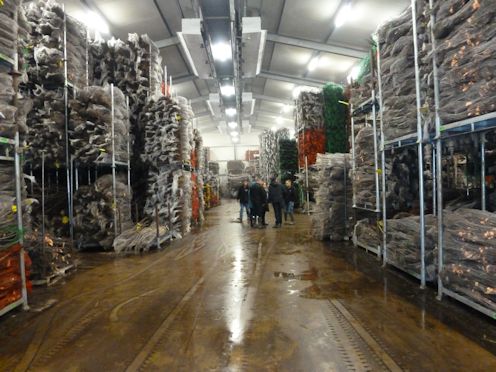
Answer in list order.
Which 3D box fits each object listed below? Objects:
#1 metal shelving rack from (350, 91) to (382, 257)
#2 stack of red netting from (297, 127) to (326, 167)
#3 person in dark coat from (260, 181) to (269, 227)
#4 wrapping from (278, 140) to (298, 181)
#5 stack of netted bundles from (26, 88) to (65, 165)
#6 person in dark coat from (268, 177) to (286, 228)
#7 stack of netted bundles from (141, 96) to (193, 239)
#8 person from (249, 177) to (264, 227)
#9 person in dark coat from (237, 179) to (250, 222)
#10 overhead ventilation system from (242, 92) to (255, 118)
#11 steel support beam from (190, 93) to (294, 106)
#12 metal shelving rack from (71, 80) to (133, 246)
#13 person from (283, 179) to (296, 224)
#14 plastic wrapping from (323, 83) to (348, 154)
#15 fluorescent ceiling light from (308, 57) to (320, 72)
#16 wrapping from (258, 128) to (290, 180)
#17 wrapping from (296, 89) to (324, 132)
[{"bbox_3d":[3.120,-0.220,7.600,1.150,3.360,1.360,-2,1,-1],"label":"metal shelving rack"},{"bbox_3d":[3.320,-1.920,17.400,1.150,2.000,1.250,-2,1,-1],"label":"stack of red netting"},{"bbox_3d":[0.580,0.640,12.800,0.500,1.690,0.360,-2,1,5],"label":"person in dark coat"},{"bbox_3d":[2.480,-1.630,21.500,1.150,2.500,1.200,-2,1,-1],"label":"wrapping"},{"bbox_3d":[-5.170,-1.520,9.250,1.100,1.980,1.150,-2,1,-1],"label":"stack of netted bundles"},{"bbox_3d":[0.990,0.530,11.550,0.550,1.740,0.420,-1,1,20],"label":"person in dark coat"},{"bbox_3d":[-2.570,-0.530,11.000,1.300,4.200,1.250,-2,1,-1],"label":"stack of netted bundles"},{"bbox_3d":[0.330,0.540,11.550,0.550,1.760,0.420,-1,1,20],"label":"person"},{"bbox_3d":[-0.170,0.600,13.700,0.530,1.710,0.380,-2,1,-15],"label":"person in dark coat"},{"bbox_3d":[0.030,-5.560,23.600,0.800,0.500,4.900,-2,1,-1],"label":"overhead ventilation system"},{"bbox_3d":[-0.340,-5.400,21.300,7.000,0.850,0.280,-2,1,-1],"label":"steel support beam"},{"bbox_3d":[-3.910,-0.500,9.250,1.150,4.200,1.150,-2,1,-1],"label":"metal shelving rack"},{"bbox_3d":[1.560,0.600,12.800,0.500,1.670,0.370,-1,1,18],"label":"person"},{"bbox_3d":[4.220,-3.150,17.100,1.150,3.650,1.250,-2,1,-1],"label":"plastic wrapping"},{"bbox_3d":[3.100,-5.680,16.050,0.220,0.140,1.550,-2,1,-1],"label":"fluorescent ceiling light"},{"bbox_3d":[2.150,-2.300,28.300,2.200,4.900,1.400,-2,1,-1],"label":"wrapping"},{"bbox_3d":[3.220,-3.770,17.550,1.150,2.150,1.300,-2,1,-1],"label":"wrapping"}]

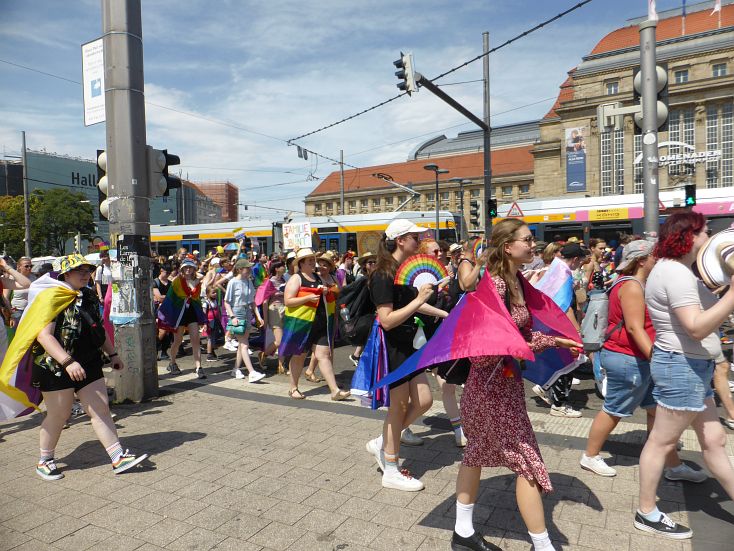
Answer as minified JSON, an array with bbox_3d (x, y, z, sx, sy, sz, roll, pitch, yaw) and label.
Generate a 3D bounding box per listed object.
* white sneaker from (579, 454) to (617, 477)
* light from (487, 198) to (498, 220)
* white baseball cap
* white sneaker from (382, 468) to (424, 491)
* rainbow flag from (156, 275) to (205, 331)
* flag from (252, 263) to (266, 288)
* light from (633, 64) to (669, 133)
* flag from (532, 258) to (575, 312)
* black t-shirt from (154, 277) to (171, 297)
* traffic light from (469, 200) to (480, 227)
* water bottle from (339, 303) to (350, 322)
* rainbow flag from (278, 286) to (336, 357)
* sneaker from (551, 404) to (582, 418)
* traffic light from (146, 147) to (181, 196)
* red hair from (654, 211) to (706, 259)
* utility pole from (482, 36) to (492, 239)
[{"bbox_3d":[1.579,1.302,3.480,0.255,0.110,0.098,10,5,16],"label":"white sneaker"},{"bbox_3d":[3.781,-2.005,15.300,0.260,0.550,0.300,0,2,30],"label":"light"},{"bbox_3d":[0.269,-0.306,3.420,0.280,0.135,0.180,-7,1,2],"label":"white baseball cap"},{"bbox_3d":[0.243,1.336,3.379,0.280,0.110,0.100,-1,2,18],"label":"white sneaker"},{"bbox_3d":[-2.514,0.380,6.900,0.680,0.720,0.400,-2,1,-14],"label":"rainbow flag"},{"bbox_3d":[-1.985,0.111,9.400,0.350,0.750,0.500,-1,2,28],"label":"flag"},{"bbox_3d":[2.343,-1.456,4.200,0.260,0.550,0.280,-1,2,26],"label":"light"},{"bbox_3d":[1.767,0.114,4.850,0.450,0.600,0.480,-1,2,22],"label":"flag"},{"bbox_3d":[-3.222,0.334,8.100,0.440,0.600,0.260,-3,2,-38],"label":"black t-shirt"},{"bbox_3d":[3.125,-1.802,14.800,0.360,0.760,0.260,-1,2,26],"label":"traffic light"},{"bbox_3d":[-0.139,0.306,3.500,0.066,0.225,0.066,-11,2,22],"label":"water bottle"},{"bbox_3d":[-0.690,0.521,5.900,0.450,0.830,0.550,-1,2,28],"label":"rainbow flag"},{"bbox_3d":[1.973,1.324,5.049,0.280,0.110,0.100,0,2,30],"label":"sneaker"},{"bbox_3d":[-2.273,-1.164,5.700,0.260,0.520,0.330,0,2,41],"label":"traffic light"},{"bbox_3d":[1.728,-0.219,2.820,0.260,0.260,0.230,-1,2,25],"label":"red hair"},{"bbox_3d":[3.635,-3.143,15.282,0.200,8.282,0.200,0,2,30],"label":"utility pole"}]

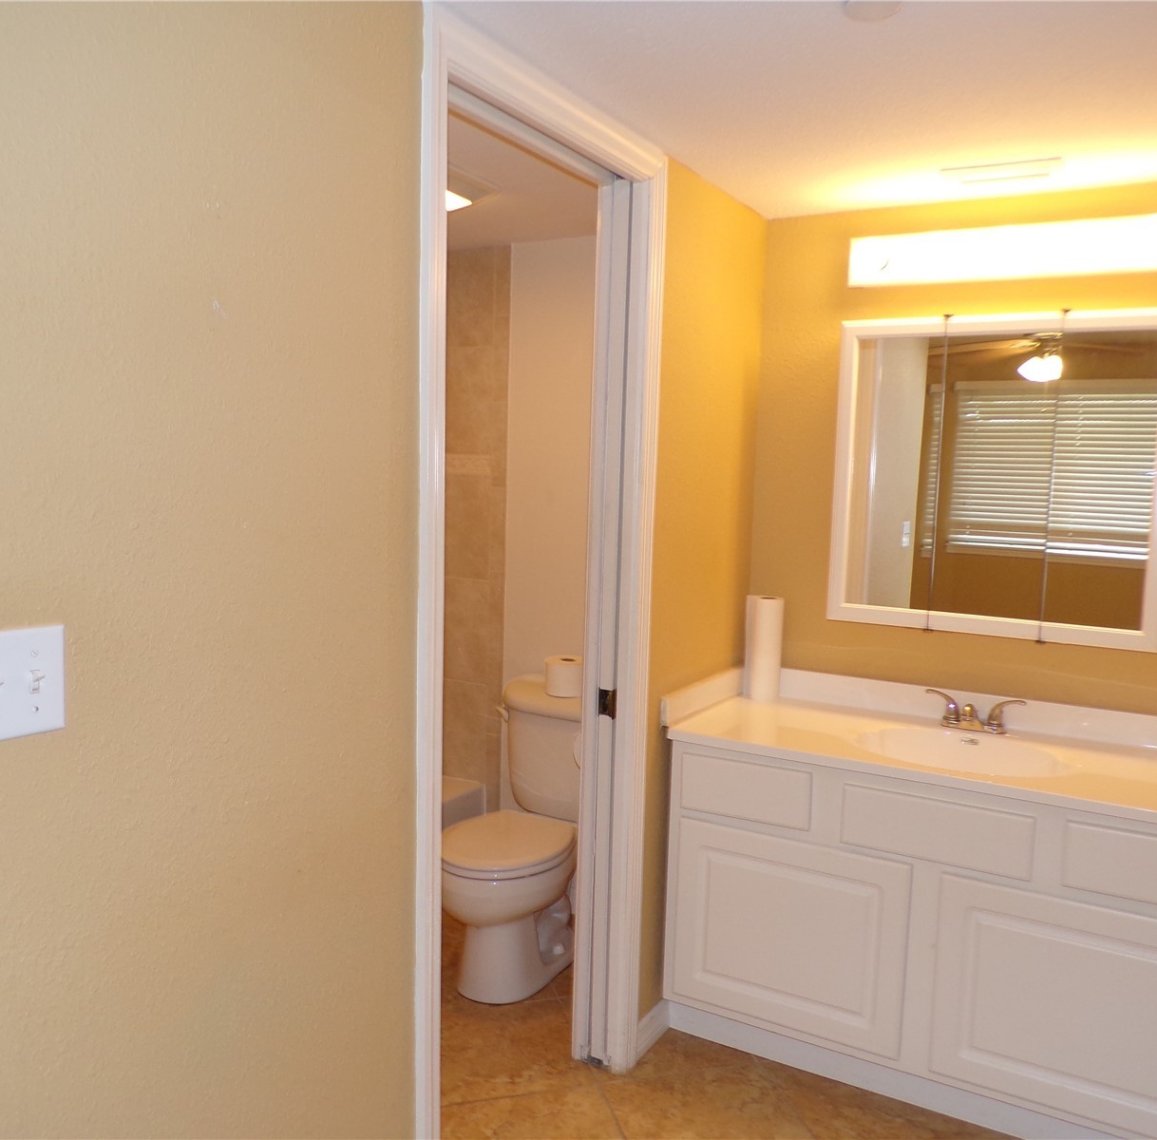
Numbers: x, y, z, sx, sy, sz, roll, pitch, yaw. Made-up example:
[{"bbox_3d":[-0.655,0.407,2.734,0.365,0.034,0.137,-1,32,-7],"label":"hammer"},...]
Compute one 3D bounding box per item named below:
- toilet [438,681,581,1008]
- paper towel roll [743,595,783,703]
[{"bbox_3d":[-0.134,0.757,2.993,0.425,0.758,0.672,5,7,30],"label":"toilet"},{"bbox_3d":[0.517,0.217,2.884,0.096,0.279,0.096,1,6,0],"label":"paper towel roll"}]

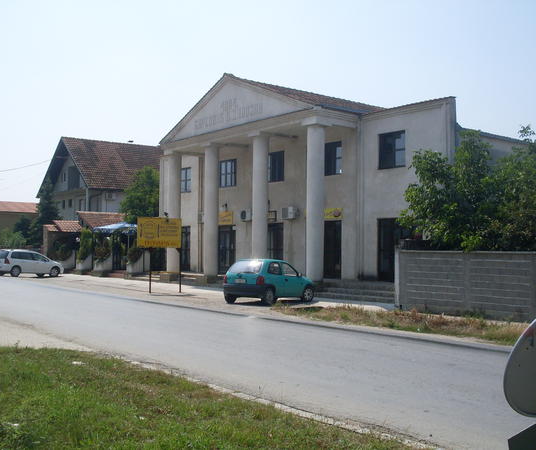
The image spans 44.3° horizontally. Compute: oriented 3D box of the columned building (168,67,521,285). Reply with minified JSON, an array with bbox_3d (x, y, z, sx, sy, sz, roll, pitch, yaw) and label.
[{"bbox_3d":[3.403,-1.945,34.954,14.000,9.936,20.849,2,-2,-41],"label":"columned building"}]

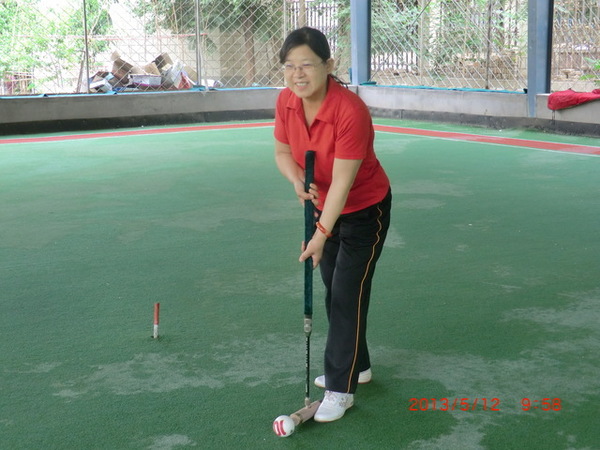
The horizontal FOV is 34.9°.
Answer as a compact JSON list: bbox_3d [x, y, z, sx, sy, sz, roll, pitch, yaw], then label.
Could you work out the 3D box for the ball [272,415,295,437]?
[{"bbox_3d":[-0.056,0.700,3.320,0.075,0.075,0.075,-1,10,0],"label":"ball"}]

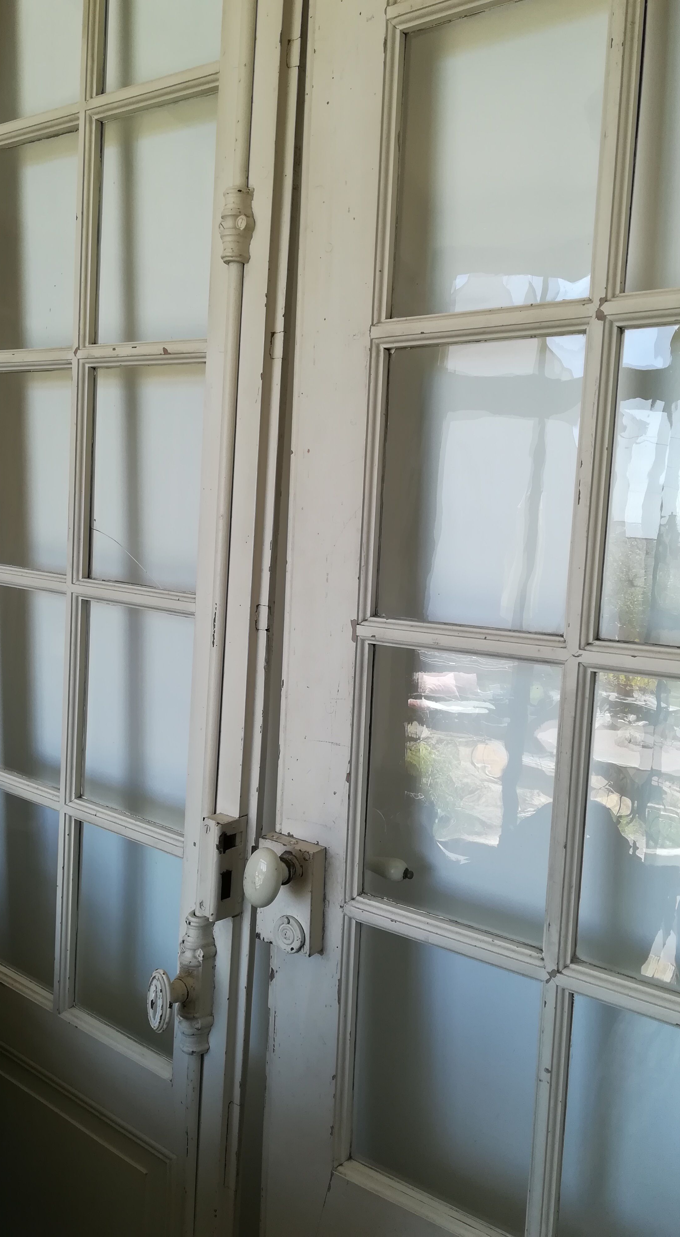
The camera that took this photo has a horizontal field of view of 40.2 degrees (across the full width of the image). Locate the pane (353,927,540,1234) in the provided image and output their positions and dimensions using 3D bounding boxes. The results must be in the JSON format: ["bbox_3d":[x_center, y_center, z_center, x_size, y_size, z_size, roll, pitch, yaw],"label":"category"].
[{"bbox_3d":[0.104,0.470,0.960,0.208,0.275,0.006,6,6,35],"label":"pane"}]

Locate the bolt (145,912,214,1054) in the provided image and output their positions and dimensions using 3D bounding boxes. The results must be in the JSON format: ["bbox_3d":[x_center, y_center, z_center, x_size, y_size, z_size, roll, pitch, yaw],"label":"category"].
[{"bbox_3d":[-0.185,0.435,1.089,0.045,0.170,0.086,9,9,35],"label":"bolt"}]

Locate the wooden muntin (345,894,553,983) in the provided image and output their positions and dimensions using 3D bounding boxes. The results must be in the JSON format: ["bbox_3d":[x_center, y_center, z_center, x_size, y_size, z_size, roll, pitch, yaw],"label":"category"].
[{"bbox_3d":[0.104,0.320,0.940,0.229,0.028,0.033,6,6,35],"label":"wooden muntin"}]

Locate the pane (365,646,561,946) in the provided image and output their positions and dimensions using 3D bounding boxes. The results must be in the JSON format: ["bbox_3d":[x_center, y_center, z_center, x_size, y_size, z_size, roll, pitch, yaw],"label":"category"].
[{"bbox_3d":[0.117,0.171,0.933,0.208,0.270,0.006,6,6,35],"label":"pane"}]

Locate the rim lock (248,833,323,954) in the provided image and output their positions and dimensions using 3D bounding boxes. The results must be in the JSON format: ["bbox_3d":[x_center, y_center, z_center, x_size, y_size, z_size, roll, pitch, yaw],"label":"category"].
[{"bbox_3d":[-0.072,0.302,0.990,0.072,0.112,0.090,6,6,35],"label":"rim lock"}]

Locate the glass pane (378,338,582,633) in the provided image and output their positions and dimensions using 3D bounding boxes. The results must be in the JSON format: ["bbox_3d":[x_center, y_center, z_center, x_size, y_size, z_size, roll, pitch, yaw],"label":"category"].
[{"bbox_3d":[0.131,-0.129,0.906,0.208,0.274,0.006,6,6,35],"label":"glass pane"}]

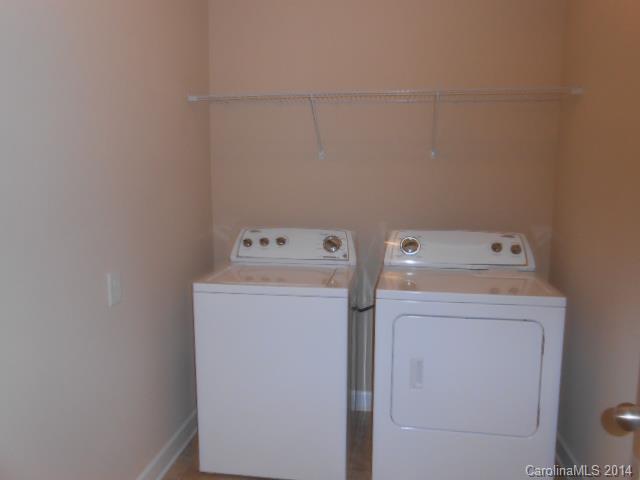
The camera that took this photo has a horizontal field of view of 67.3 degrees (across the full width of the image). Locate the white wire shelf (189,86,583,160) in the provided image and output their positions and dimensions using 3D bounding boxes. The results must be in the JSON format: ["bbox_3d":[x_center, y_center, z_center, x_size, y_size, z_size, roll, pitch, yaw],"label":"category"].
[{"bbox_3d":[0.284,-0.577,2.477,1.880,0.307,0.304,1,8,8],"label":"white wire shelf"}]

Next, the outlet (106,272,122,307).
[{"bbox_3d":[-0.772,0.187,1.808,0.012,0.118,0.078,1,8,8],"label":"outlet"}]

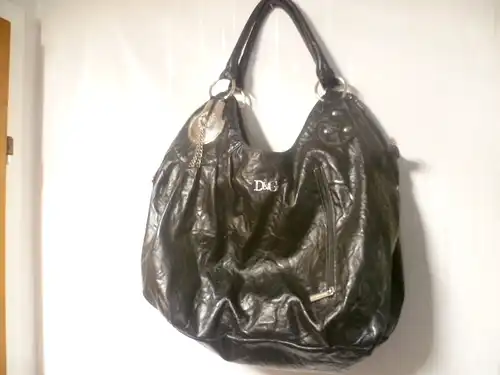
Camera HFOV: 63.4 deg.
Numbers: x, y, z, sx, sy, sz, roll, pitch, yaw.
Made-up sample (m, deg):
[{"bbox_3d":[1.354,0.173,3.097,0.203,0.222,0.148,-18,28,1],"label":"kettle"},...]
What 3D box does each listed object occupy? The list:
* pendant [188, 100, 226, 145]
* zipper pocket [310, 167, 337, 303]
[{"bbox_3d":[-0.070,-0.107,0.665,0.061,0.070,0.012,2,-6,11],"label":"pendant"},{"bbox_3d":[0.113,0.071,0.620,0.034,0.205,0.020,-4,-7,6],"label":"zipper pocket"}]

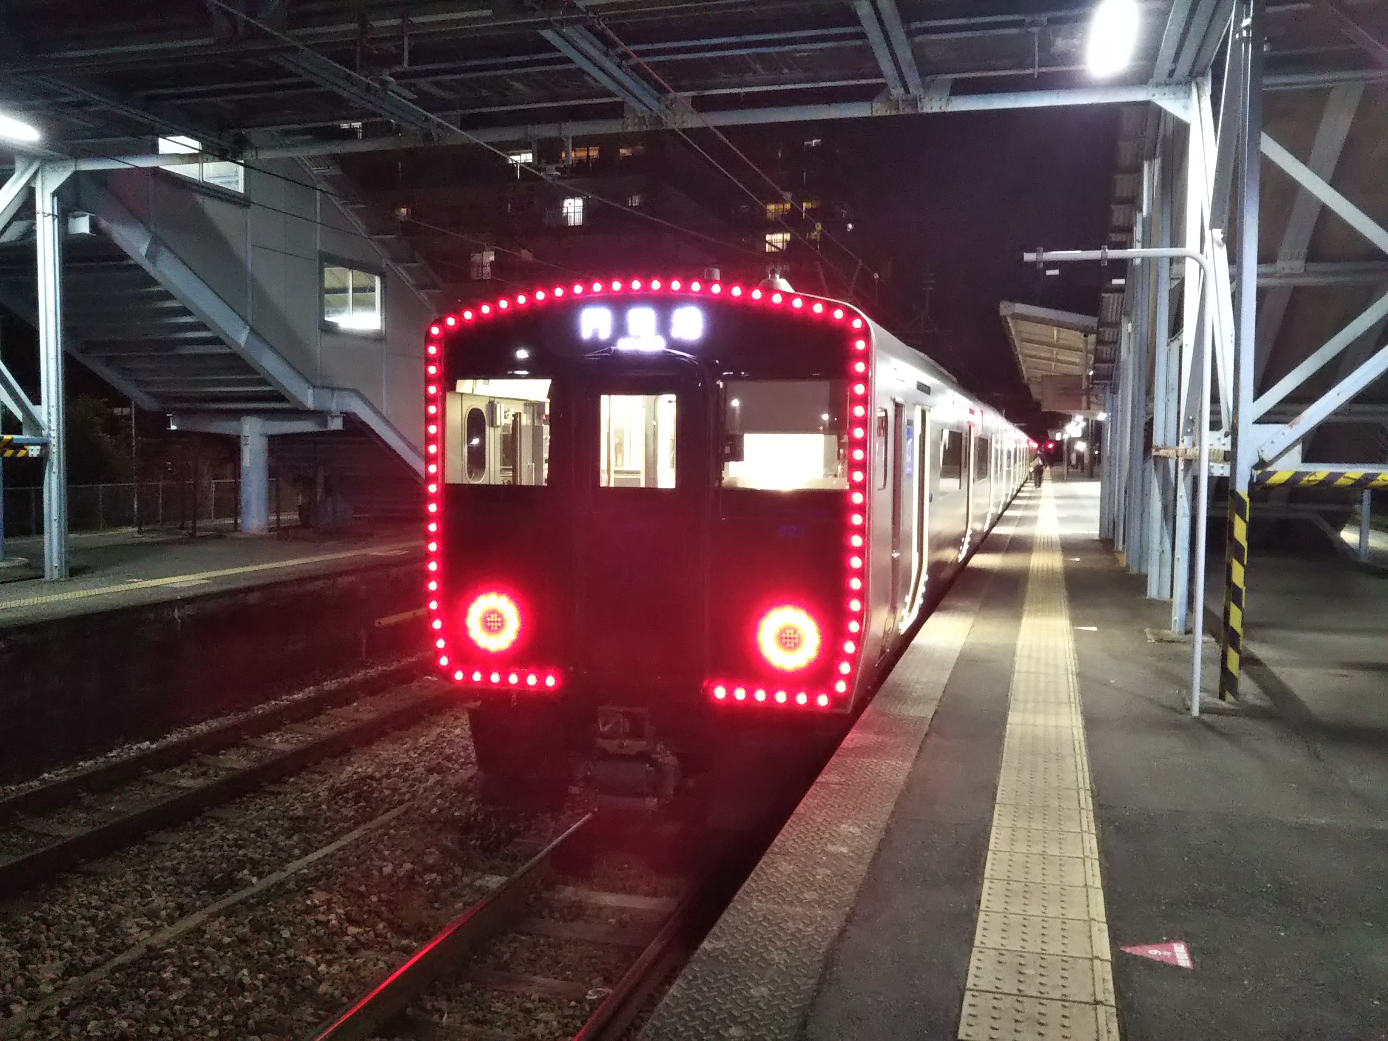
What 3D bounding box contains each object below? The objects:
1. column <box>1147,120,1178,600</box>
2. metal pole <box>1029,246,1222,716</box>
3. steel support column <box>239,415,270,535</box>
[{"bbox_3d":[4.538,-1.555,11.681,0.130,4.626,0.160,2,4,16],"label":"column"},{"bbox_3d":[2.306,-0.214,6.653,0.993,2.541,0.055,2,4,16],"label":"metal pole"},{"bbox_3d":[-7.186,-0.752,19.686,0.405,1.874,0.405,2,4,16],"label":"steel support column"}]

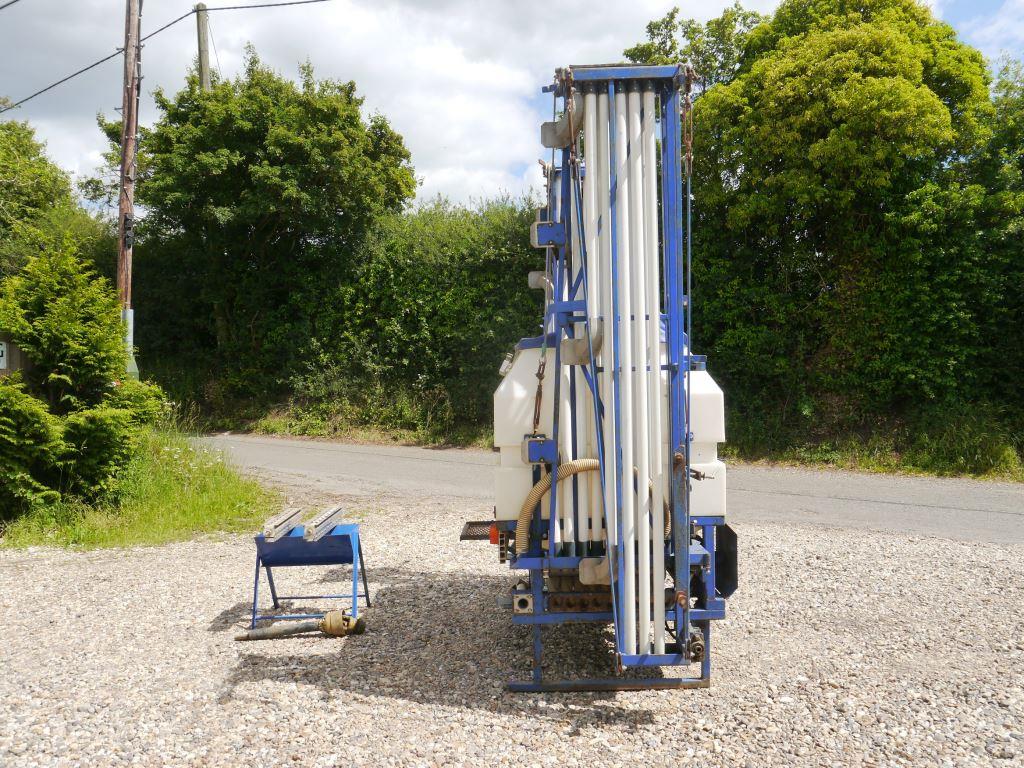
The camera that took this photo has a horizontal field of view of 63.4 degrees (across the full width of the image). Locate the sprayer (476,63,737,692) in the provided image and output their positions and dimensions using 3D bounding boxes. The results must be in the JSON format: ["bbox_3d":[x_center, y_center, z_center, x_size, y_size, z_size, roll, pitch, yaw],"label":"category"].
[{"bbox_3d":[0.580,-0.010,5.250,1.560,3.260,2.200,0,0,-2],"label":"sprayer"}]

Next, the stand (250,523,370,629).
[{"bbox_3d":[-1.370,1.302,5.680,0.680,0.600,0.490,0,0,-6],"label":"stand"}]

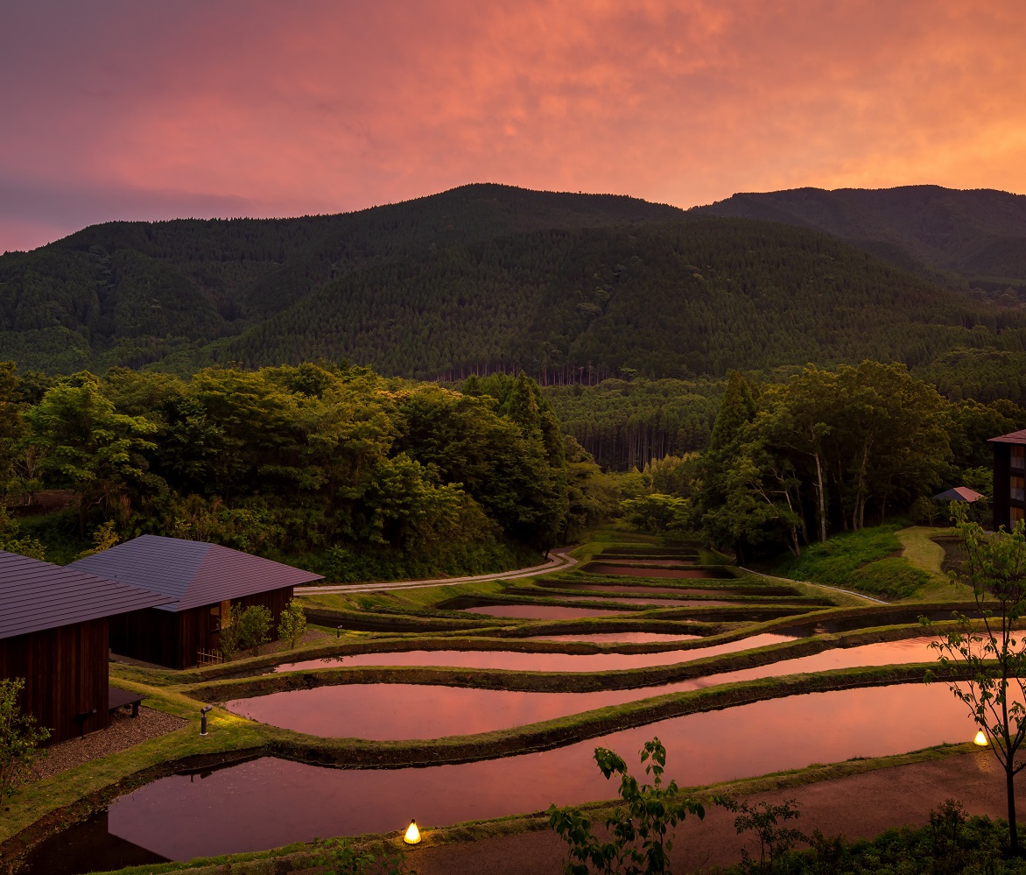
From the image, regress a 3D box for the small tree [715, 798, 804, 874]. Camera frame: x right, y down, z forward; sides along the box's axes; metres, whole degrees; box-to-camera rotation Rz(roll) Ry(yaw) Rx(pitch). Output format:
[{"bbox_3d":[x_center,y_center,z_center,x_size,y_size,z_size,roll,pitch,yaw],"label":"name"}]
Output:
[{"bbox_3d":[3.714,6.015,13.200,1.350,1.200,1.250,0,1,16],"label":"small tree"}]

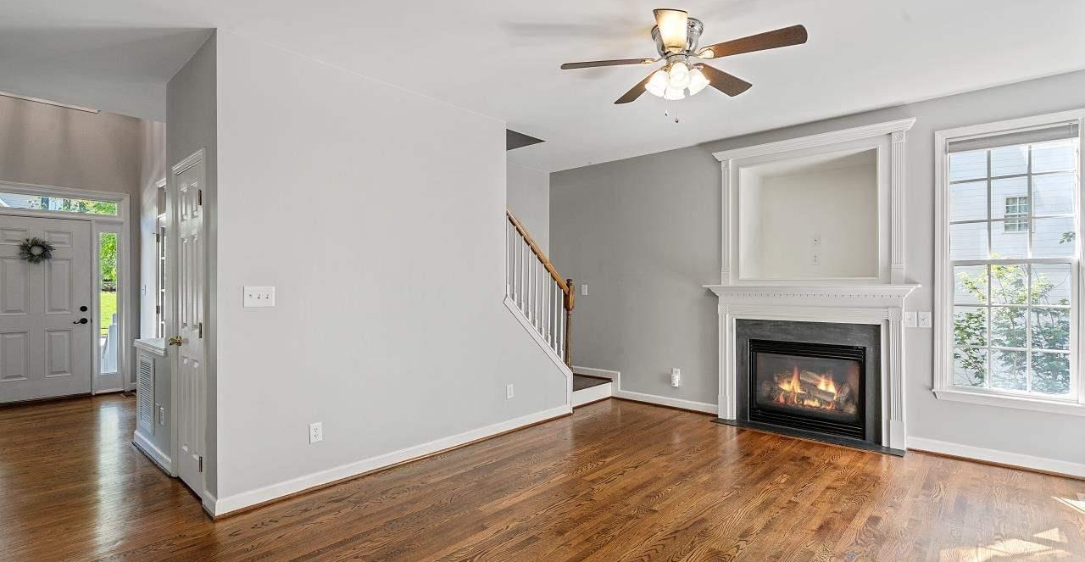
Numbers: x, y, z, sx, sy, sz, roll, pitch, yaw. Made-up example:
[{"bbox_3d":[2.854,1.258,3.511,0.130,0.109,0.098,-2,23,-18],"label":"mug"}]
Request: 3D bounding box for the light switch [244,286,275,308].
[{"bbox_3d":[-1.670,0.095,3.031,0.012,0.120,0.171,0,-1,42],"label":"light switch"}]

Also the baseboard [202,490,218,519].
[{"bbox_3d":[-1.886,1.269,2.914,0.205,0.102,0.022,0,-1,42],"label":"baseboard"}]

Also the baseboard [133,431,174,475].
[{"bbox_3d":[-2.910,1.275,3.823,1.158,0.102,0.022,0,-1,42],"label":"baseboard"}]

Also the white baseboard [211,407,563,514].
[{"bbox_3d":[-0.773,1.277,4.008,0.022,0.102,3.137,0,-1,42],"label":"white baseboard"}]

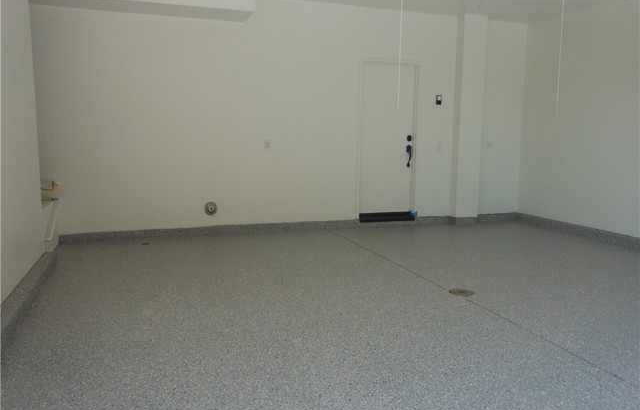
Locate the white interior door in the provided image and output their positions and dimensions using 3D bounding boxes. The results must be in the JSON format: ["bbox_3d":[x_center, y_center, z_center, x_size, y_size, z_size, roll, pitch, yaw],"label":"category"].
[{"bbox_3d":[0.923,-0.907,7.189,0.850,2.030,0.055,-2,8,-20],"label":"white interior door"}]

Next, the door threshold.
[{"bbox_3d":[0.943,0.172,7.273,0.845,0.110,0.130,-2,8,-20],"label":"door threshold"}]

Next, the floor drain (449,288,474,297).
[{"bbox_3d":[1.184,0.735,4.329,0.205,0.015,0.205,1,8,0],"label":"floor drain"}]

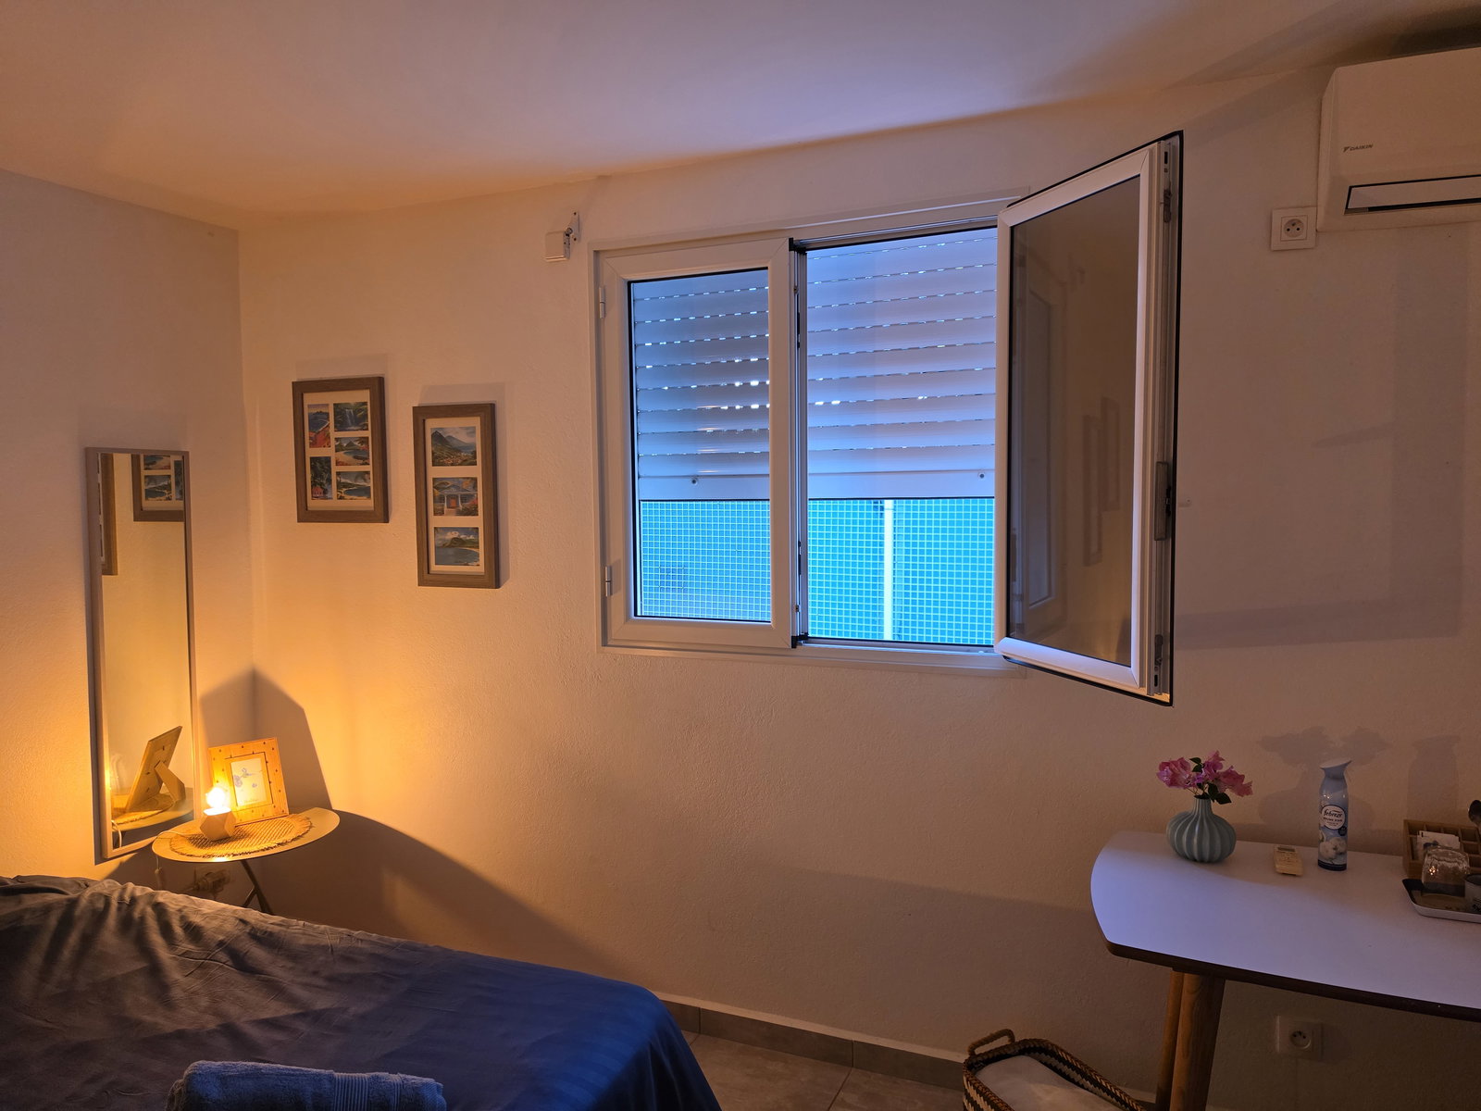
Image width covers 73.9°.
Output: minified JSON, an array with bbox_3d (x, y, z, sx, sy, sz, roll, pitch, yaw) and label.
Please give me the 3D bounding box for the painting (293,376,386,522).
[{"bbox_3d":[-1.304,-0.338,3.208,0.370,0.465,0.025,1,3,24],"label":"painting"}]

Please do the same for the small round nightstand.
[{"bbox_3d":[-1.496,1.096,3.007,0.505,0.518,0.505,-2,3,-27],"label":"small round nightstand"}]

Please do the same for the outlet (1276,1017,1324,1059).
[{"bbox_3d":[1.234,1.068,2.170,0.085,0.085,0.014,1,3,24],"label":"outlet"}]

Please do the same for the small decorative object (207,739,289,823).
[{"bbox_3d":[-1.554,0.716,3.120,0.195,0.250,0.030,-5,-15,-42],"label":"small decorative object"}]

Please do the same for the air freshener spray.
[{"bbox_3d":[1.216,0.531,2.015,0.054,0.218,0.056,1,3,37],"label":"air freshener spray"}]

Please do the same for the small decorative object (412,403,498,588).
[{"bbox_3d":[-0.875,-0.181,3.027,0.294,0.561,0.025,1,3,24],"label":"small decorative object"}]

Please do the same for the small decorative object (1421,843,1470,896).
[{"bbox_3d":[1.350,0.598,1.883,0.075,0.078,0.075,1,3,36],"label":"small decorative object"}]

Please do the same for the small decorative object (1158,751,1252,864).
[{"bbox_3d":[0.977,0.527,2.076,0.185,0.226,0.150,1,3,25],"label":"small decorative object"}]

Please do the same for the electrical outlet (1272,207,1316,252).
[{"bbox_3d":[1.186,-0.699,2.106,0.085,0.087,0.014,1,3,24],"label":"electrical outlet"}]

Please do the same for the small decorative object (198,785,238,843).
[{"bbox_3d":[-1.563,0.766,2.951,0.098,0.152,0.098,-2,3,-28],"label":"small decorative object"}]

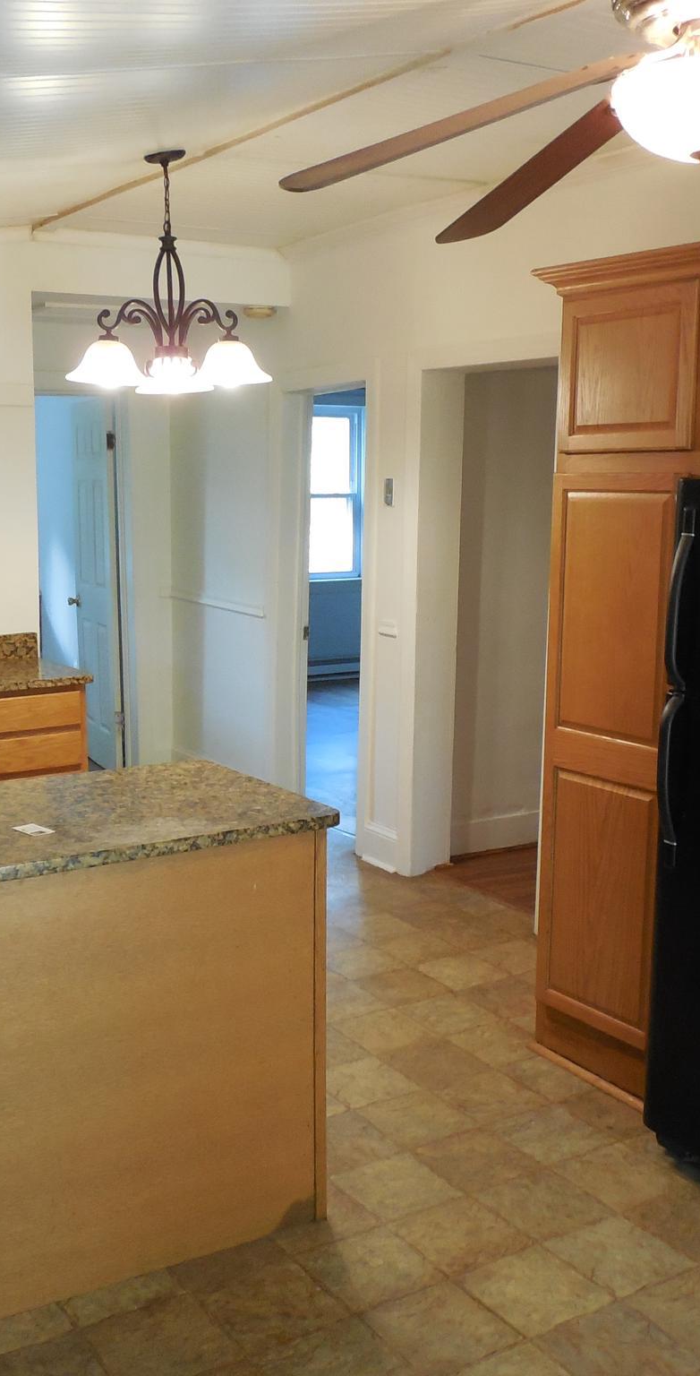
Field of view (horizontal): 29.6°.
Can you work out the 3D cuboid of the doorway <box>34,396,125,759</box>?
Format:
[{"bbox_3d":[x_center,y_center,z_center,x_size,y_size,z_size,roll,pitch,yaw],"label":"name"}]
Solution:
[{"bbox_3d":[-1.564,-0.518,6.963,0.700,2.030,0.140,-6,11,-32],"label":"doorway"}]

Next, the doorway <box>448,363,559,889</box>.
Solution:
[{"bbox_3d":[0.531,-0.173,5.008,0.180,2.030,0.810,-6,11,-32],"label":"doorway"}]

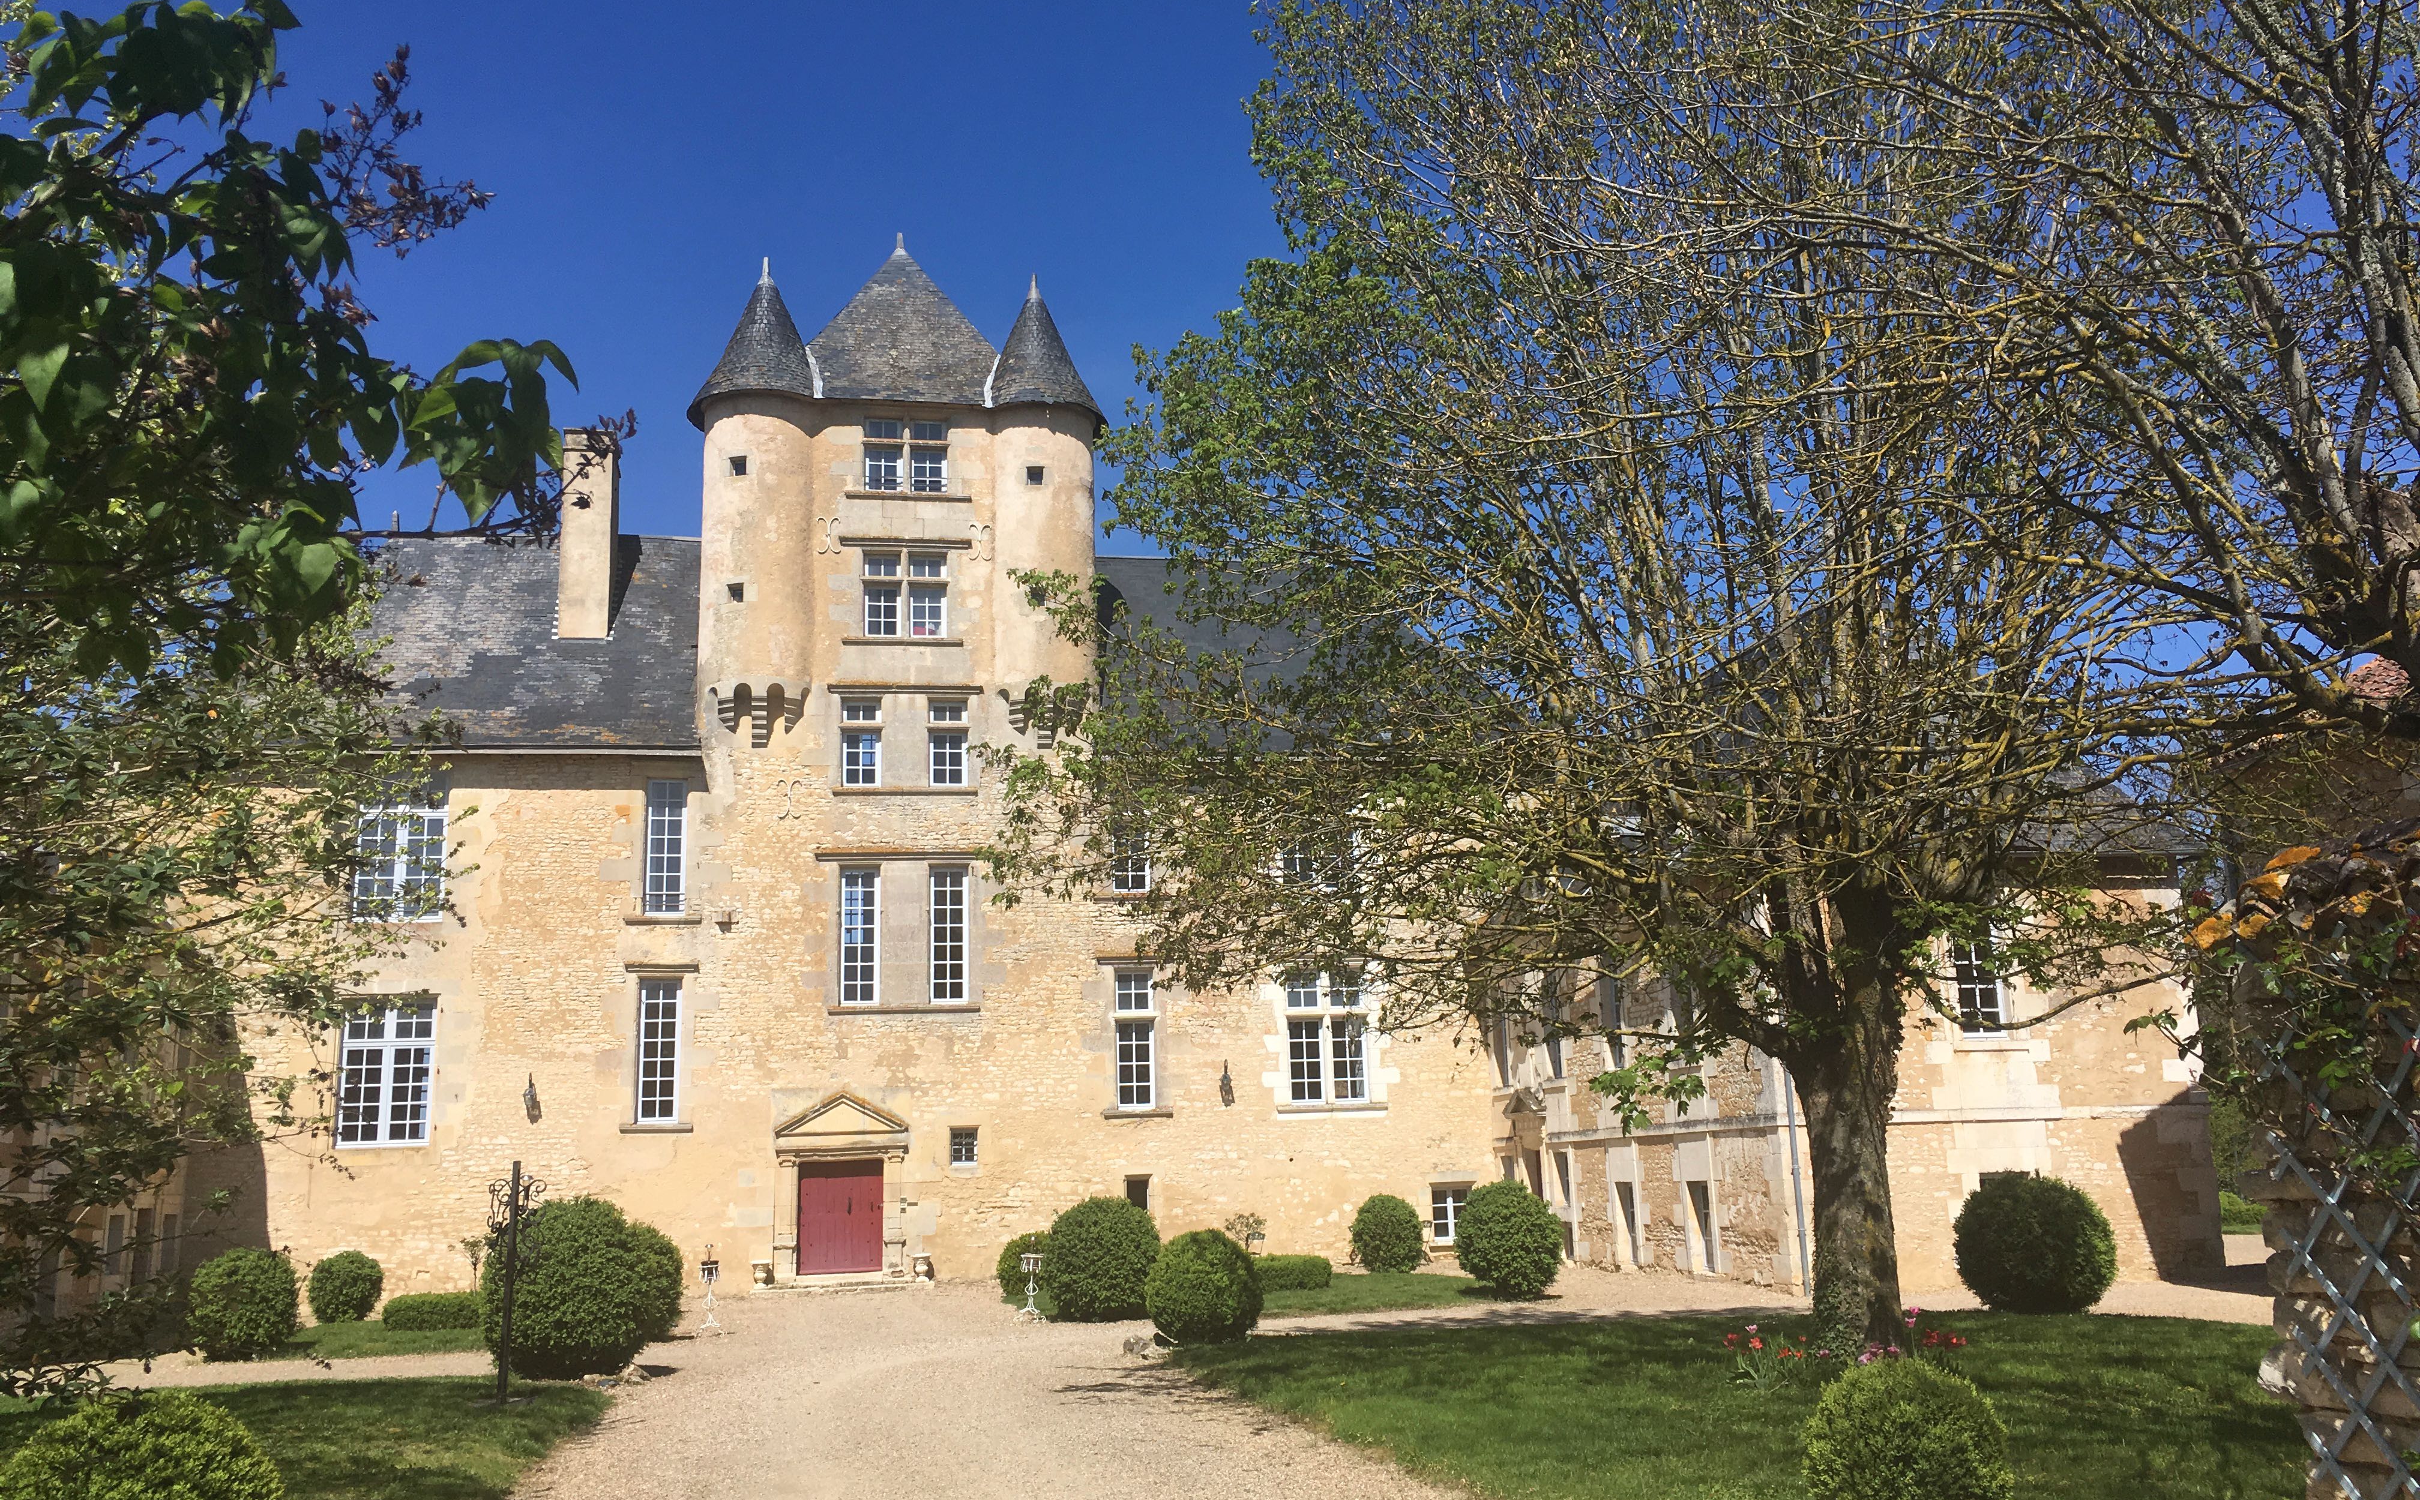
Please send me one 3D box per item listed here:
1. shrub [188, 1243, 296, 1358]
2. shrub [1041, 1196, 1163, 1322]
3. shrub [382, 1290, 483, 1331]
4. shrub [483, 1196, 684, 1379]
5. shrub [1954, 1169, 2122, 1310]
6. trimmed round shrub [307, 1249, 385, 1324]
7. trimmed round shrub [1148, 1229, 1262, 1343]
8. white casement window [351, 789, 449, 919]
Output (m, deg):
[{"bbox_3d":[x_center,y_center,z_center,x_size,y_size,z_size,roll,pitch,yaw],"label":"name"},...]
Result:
[{"bbox_3d":[-11.758,6.729,24.705,1.262,1.328,1.262,0,-12,-11],"label":"shrub"},{"bbox_3d":[-1.480,6.741,26.907,1.599,1.577,1.599,0,-12,-11],"label":"shrub"},{"bbox_3d":[-11.196,8.152,29.607,1.700,0.580,1.050,0,-12,-11],"label":"shrub"},{"bbox_3d":[-6.495,5.518,20.981,1.850,1.786,1.800,0,-12,-11],"label":"shrub"},{"bbox_3d":[9.252,5.550,22.888,1.714,1.524,1.714,0,-12,-11],"label":"shrub"},{"bbox_3d":[-13.764,8.556,32.364,1.135,1.118,1.135,0,-12,-11],"label":"trimmed round shrub"},{"bbox_3d":[-0.082,5.972,22.661,1.283,1.200,1.283,-2,-12,0],"label":"trimmed round shrub"},{"bbox_3d":[-15.370,1.970,38.626,1.620,2.619,0.200,0,-12,-11],"label":"white casement window"}]

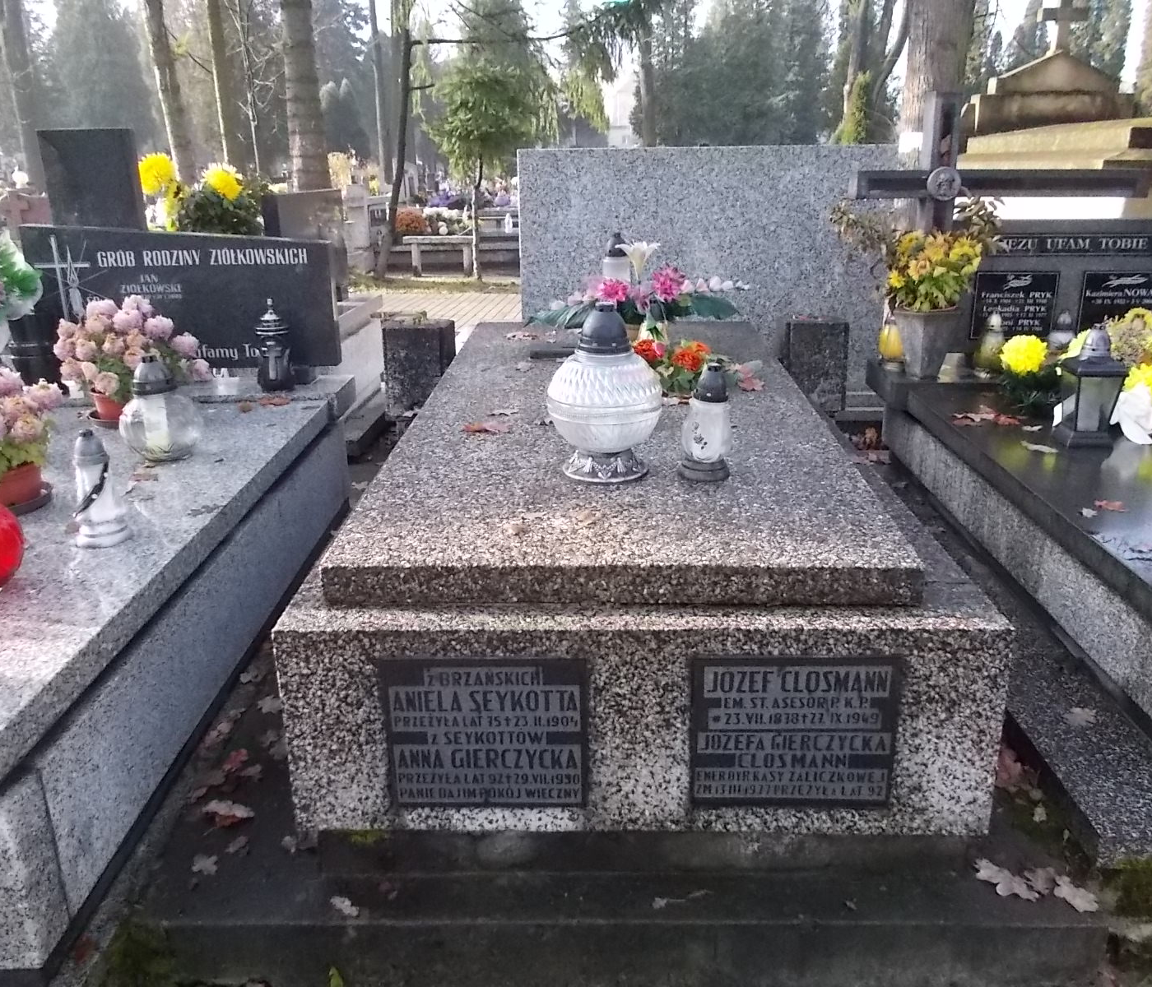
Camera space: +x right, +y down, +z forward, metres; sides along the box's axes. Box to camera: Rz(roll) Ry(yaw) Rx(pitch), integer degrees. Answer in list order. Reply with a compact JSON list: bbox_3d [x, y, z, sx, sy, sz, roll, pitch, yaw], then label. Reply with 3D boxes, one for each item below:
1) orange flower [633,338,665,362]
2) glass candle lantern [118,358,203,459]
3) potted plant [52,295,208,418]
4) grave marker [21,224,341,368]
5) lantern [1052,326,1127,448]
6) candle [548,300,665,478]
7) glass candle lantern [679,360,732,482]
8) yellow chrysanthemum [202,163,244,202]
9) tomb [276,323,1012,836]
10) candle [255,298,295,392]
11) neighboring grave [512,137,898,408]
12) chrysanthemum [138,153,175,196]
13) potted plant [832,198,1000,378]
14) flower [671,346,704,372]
[{"bbox_3d":[0.182,-0.362,2.496,0.080,0.055,0.075,0,18,2],"label":"orange flower"},{"bbox_3d":[-1.034,-0.218,2.460,0.194,0.244,0.194,0,19,2],"label":"glass candle lantern"},{"bbox_3d":[-1.221,-0.389,2.720,0.400,0.280,0.360,0,19,2],"label":"potted plant"},{"bbox_3d":[-1.169,-0.590,2.966,0.895,0.420,0.075,0,19,1],"label":"grave marker"},{"bbox_3d":[1.319,-0.280,2.541,0.112,0.305,0.115,0,18,2],"label":"lantern"},{"bbox_3d":[0.054,-0.196,1.895,0.223,0.326,0.223,0,19,2],"label":"candle"},{"bbox_3d":[0.249,-0.143,1.897,0.101,0.219,0.101,0,19,2],"label":"glass candle lantern"},{"bbox_3d":[-1.222,-1.076,3.420,0.130,0.125,0.125,0,18,2],"label":"yellow chrysanthemum"},{"bbox_3d":[0.126,-0.029,2.514,1.090,0.425,2.147,0,20,2],"label":"tomb"},{"bbox_3d":[-0.899,-0.447,2.958,0.120,0.269,0.120,0,19,2],"label":"candle"},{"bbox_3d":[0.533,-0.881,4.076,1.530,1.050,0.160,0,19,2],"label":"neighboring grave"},{"bbox_3d":[-1.450,-1.105,3.420,0.120,0.140,0.120,0,18,2],"label":"chrysanthemum"},{"bbox_3d":[1.112,-0.685,3.303,0.480,0.545,0.400,0,18,2],"label":"potted plant"},{"bbox_3d":[0.279,-0.336,2.469,0.080,0.055,0.075,0,18,2],"label":"flower"}]

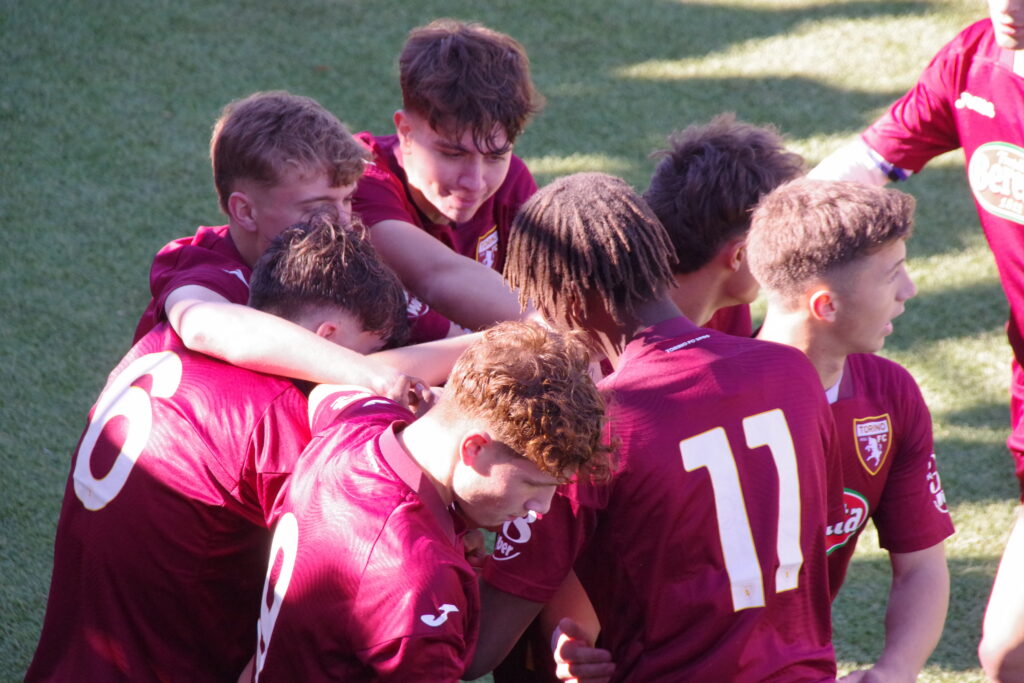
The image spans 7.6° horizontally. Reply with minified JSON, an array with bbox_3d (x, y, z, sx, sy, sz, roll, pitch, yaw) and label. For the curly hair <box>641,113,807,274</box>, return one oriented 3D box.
[{"bbox_3d":[0.299,-0.210,10.850,0.235,0.215,0.195,-7,18,-39],"label":"curly hair"}]

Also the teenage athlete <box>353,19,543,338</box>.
[{"bbox_3d":[-0.091,0.294,11.234,0.580,1.600,0.750,-14,22,-36],"label":"teenage athlete"}]

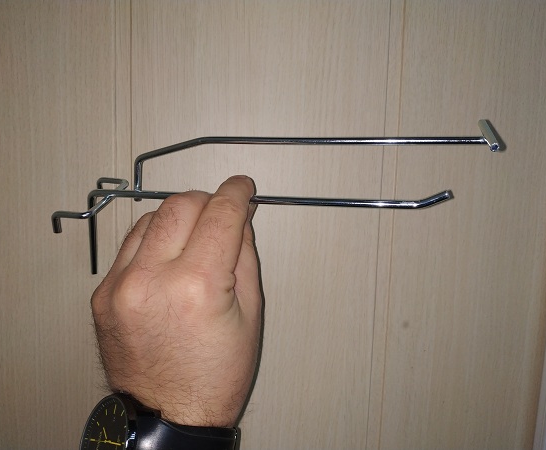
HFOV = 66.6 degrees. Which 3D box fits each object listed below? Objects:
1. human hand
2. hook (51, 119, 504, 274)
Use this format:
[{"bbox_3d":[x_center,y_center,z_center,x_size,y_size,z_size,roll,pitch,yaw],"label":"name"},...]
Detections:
[{"bbox_3d":[-0.049,0.036,0.225,0.082,0.122,0.085,1,-8,14],"label":"human hand"},{"bbox_3d":[-0.009,-0.005,0.260,0.256,0.113,0.056,3,29,10],"label":"hook"}]

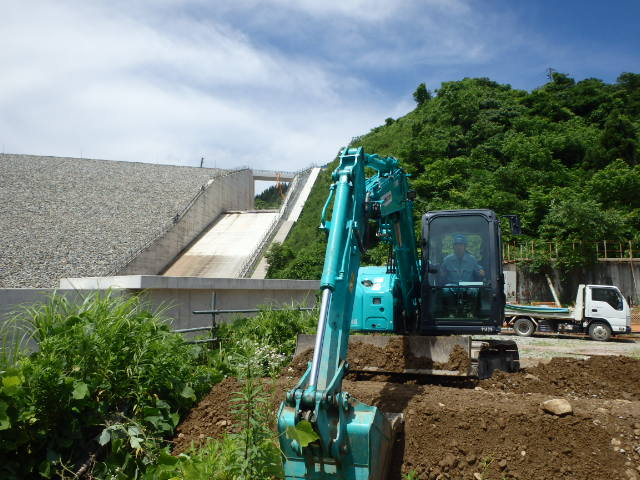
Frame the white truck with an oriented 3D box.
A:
[{"bbox_3d":[9.158,2.695,19.754,4.680,1.980,1.720,-2,-6,29],"label":"white truck"}]

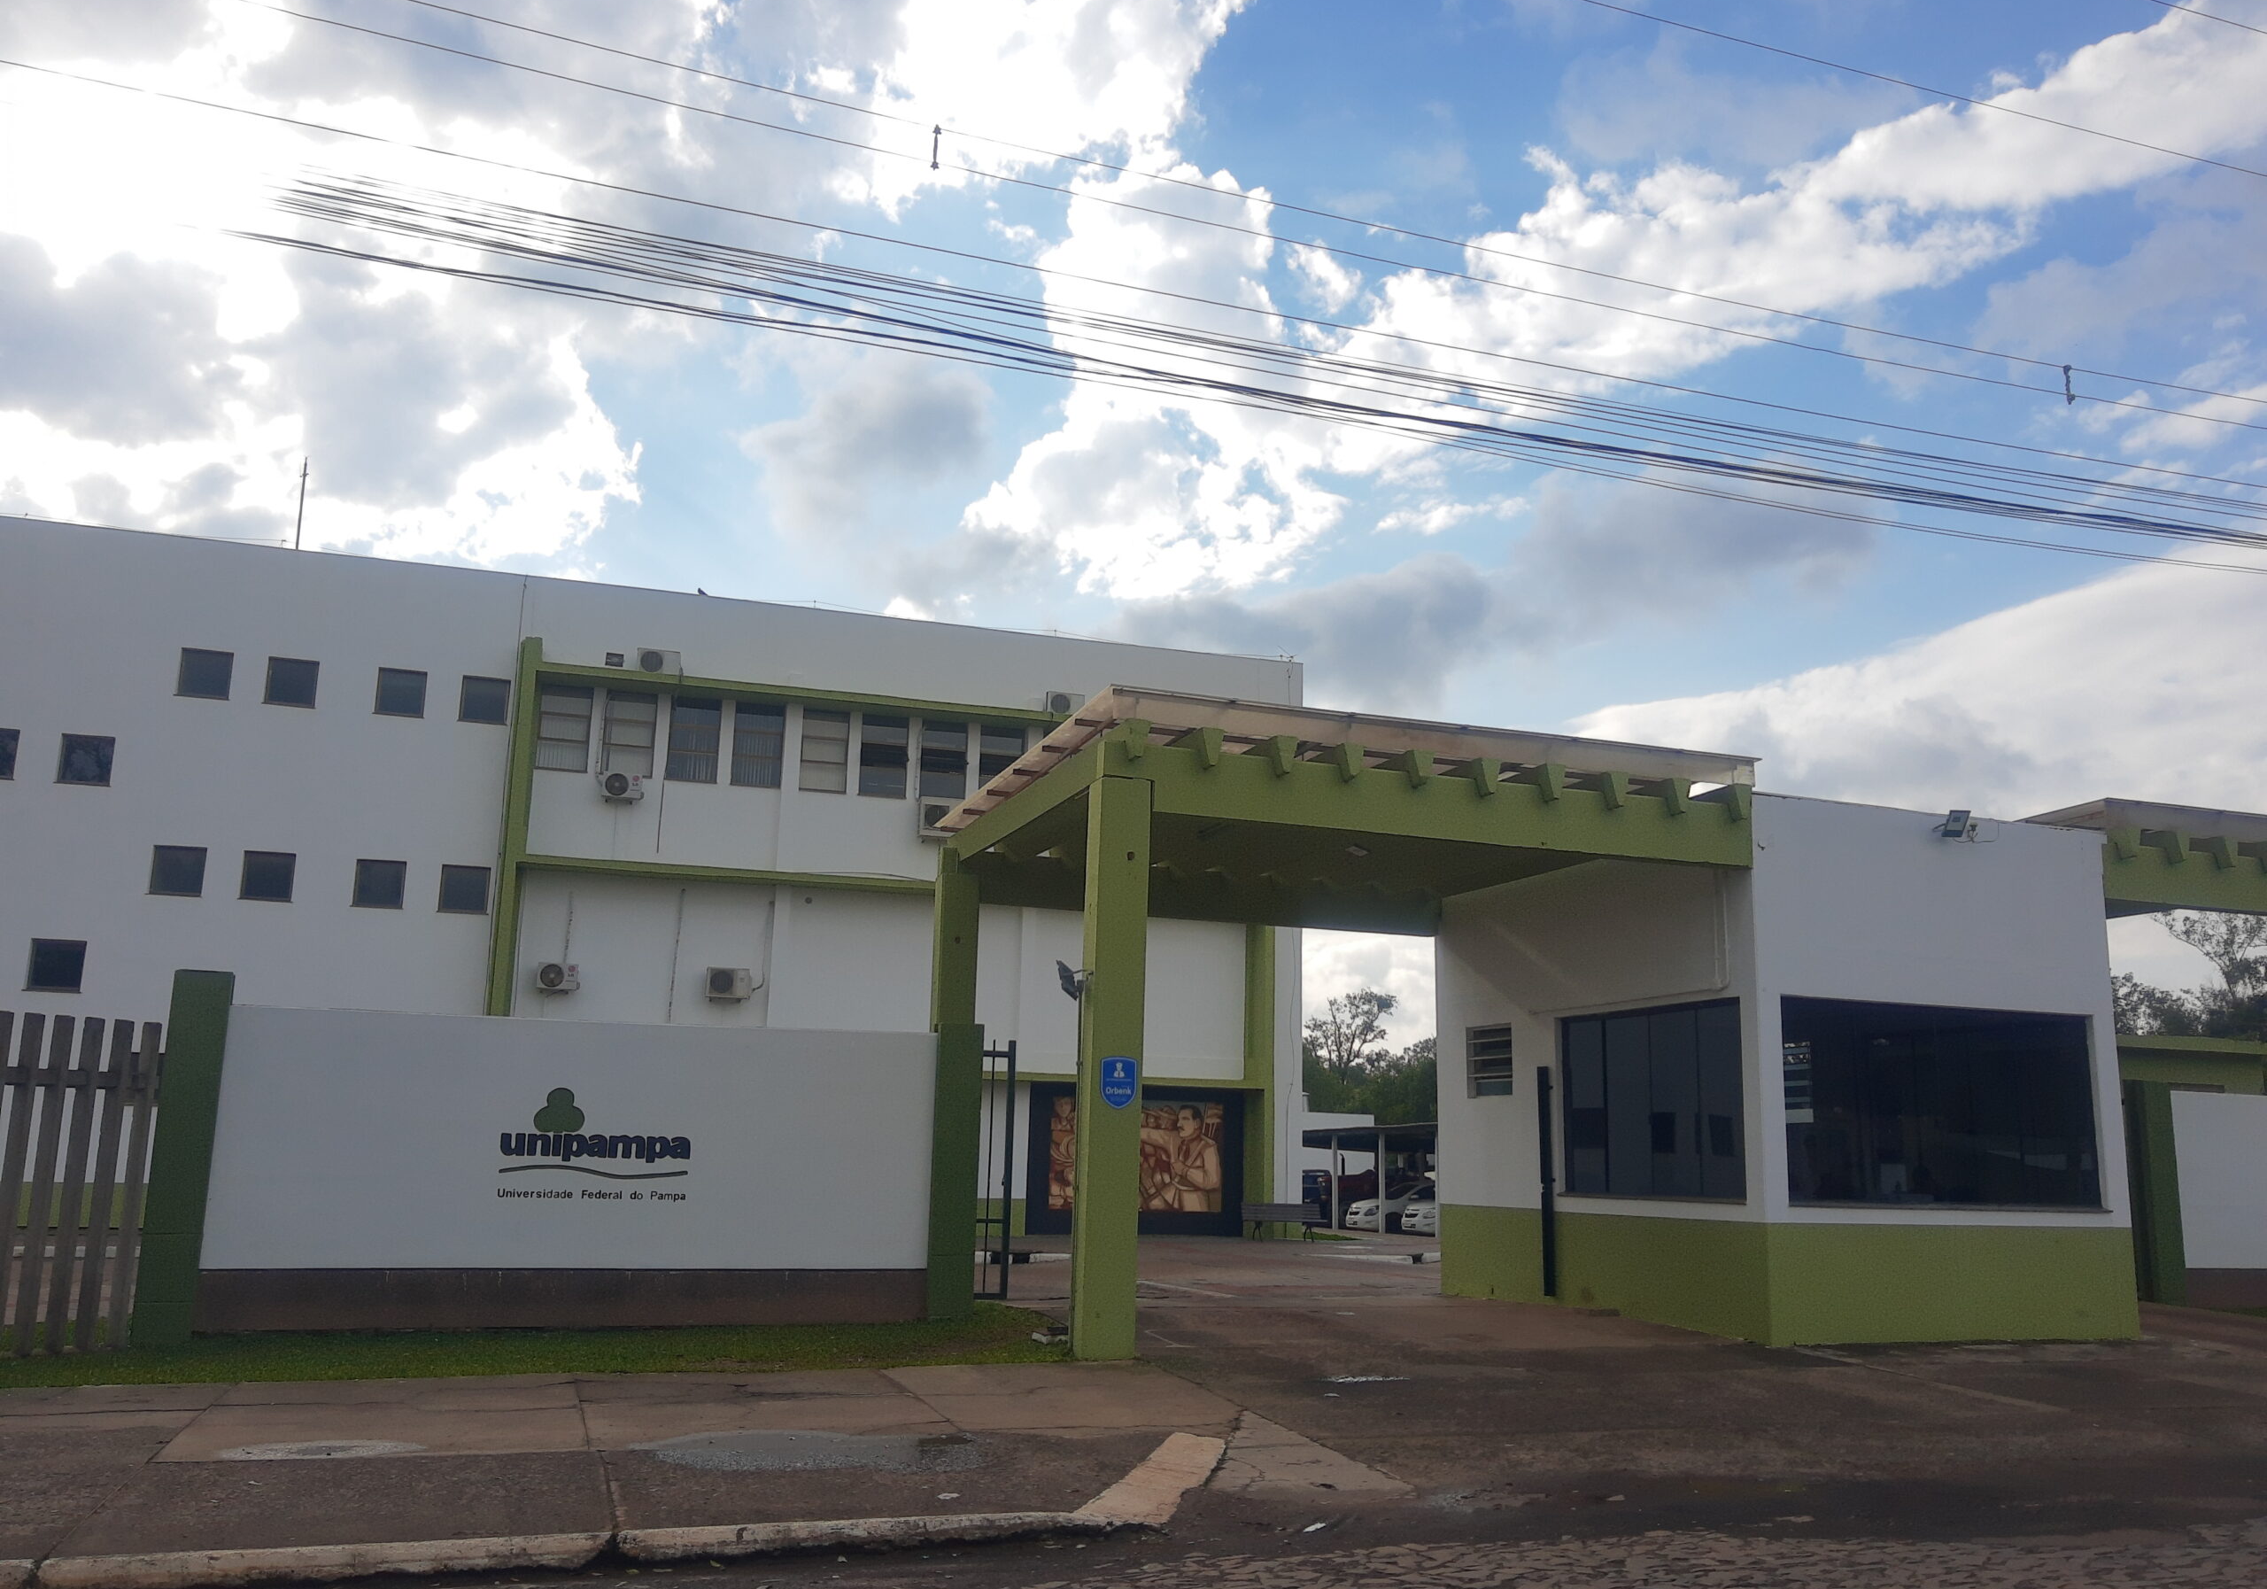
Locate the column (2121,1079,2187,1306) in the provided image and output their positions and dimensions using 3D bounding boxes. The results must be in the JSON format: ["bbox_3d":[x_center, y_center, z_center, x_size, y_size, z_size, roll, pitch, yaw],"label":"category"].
[{"bbox_3d":[9.496,3.702,15.861,0.320,2.020,0.250,5,-12,-17],"label":"column"}]

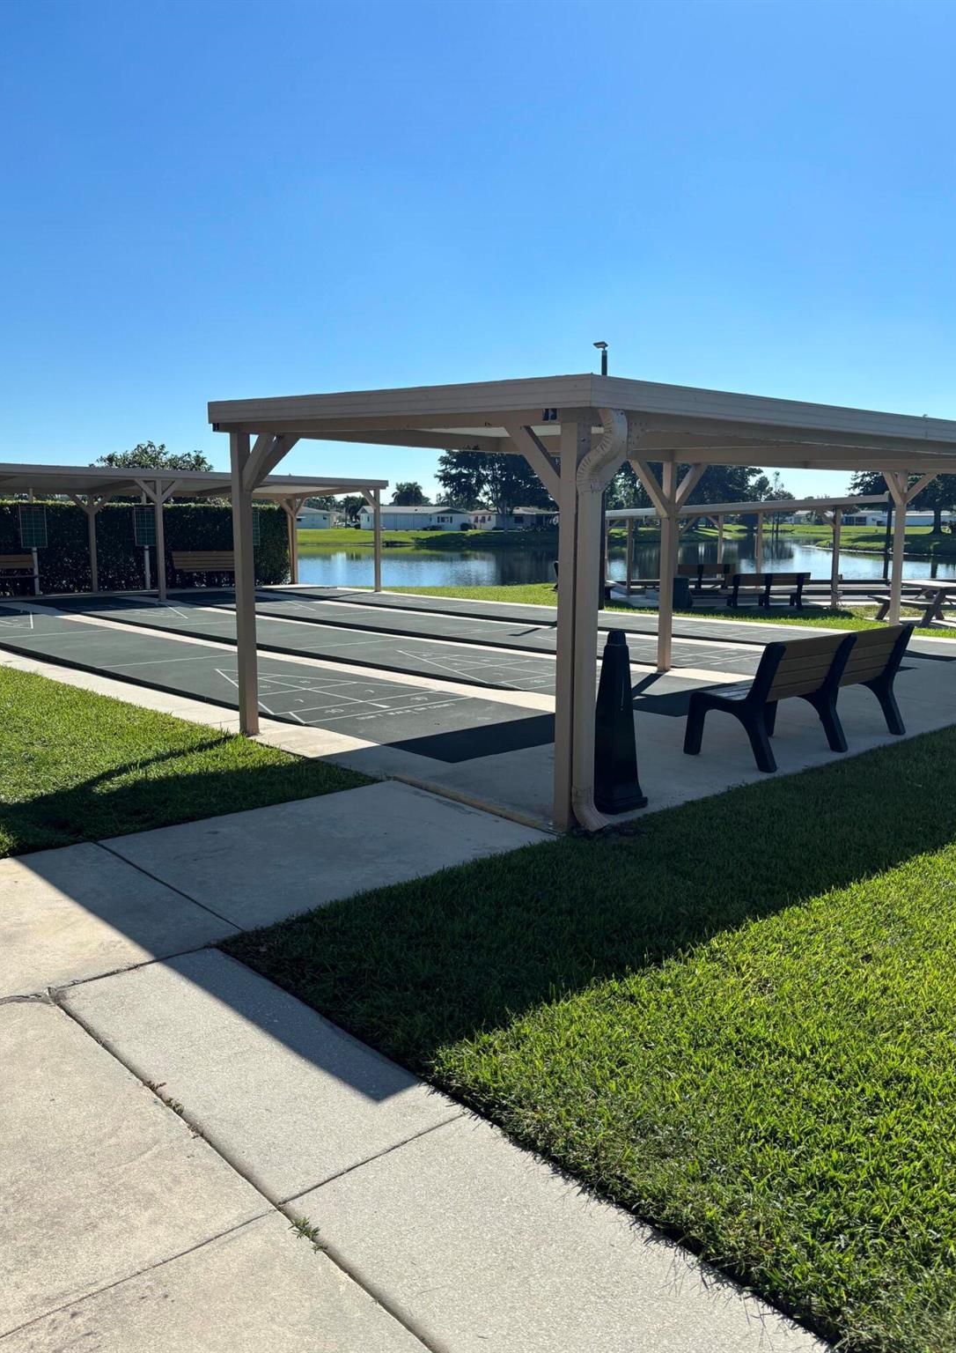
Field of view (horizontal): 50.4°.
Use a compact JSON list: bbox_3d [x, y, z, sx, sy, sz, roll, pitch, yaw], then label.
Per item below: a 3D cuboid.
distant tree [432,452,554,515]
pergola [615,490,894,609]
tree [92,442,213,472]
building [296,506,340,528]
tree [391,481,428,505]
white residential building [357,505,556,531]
[{"bbox_3d":[2.988,-23.241,123.903,16.300,11.700,15.000,0,9,0],"label":"distant tree"},{"bbox_3d":[5.935,-3.217,25.323,4.410,2.360,9.650,0,9,-1],"label":"pergola"},{"bbox_3d":[-14.242,-7.735,44.346,5.600,5.050,5.300,0,9,0],"label":"tree"},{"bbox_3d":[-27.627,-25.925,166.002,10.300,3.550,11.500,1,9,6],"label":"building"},{"bbox_3d":[-11.742,-30.104,177.490,7.000,8.400,6.800,0,9,0],"label":"tree"},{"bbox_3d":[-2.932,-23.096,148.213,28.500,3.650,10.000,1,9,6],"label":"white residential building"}]

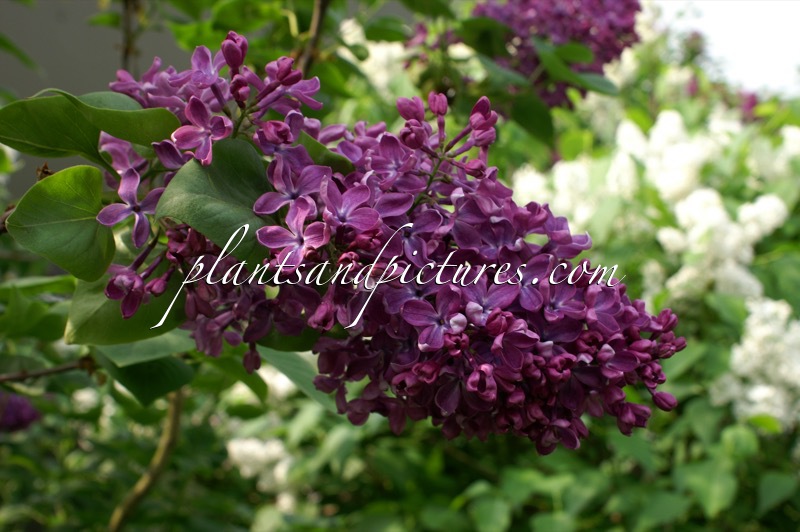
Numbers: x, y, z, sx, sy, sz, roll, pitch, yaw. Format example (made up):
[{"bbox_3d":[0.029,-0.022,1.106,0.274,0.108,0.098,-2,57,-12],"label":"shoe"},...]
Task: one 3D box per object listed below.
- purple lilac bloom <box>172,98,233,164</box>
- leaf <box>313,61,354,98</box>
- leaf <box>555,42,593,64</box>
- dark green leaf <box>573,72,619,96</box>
[{"bbox_3d":[-0.070,-0.048,0.405,0.021,0.024,0.012,1,6,6],"label":"purple lilac bloom"},{"bbox_3d":[-0.046,-0.129,0.800,0.031,0.027,0.020,0,6,0],"label":"leaf"},{"bbox_3d":[0.139,-0.169,0.920,0.033,0.018,0.022,0,6,0],"label":"leaf"},{"bbox_3d":[0.149,-0.138,0.880,0.036,0.012,0.024,16,40,20],"label":"dark green leaf"}]

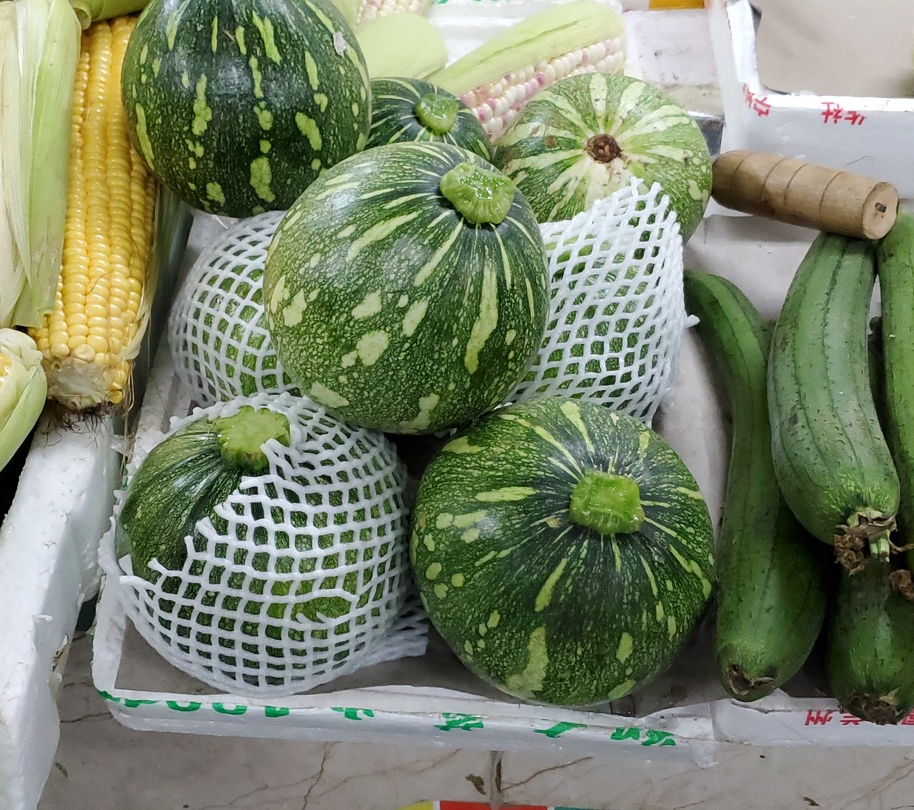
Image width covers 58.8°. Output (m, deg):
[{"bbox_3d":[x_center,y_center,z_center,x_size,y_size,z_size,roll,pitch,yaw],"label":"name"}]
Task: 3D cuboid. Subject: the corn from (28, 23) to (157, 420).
[{"bbox_3d":[-0.189,-0.115,0.433,0.056,0.056,0.230,-3,73,-3],"label":"corn"}]

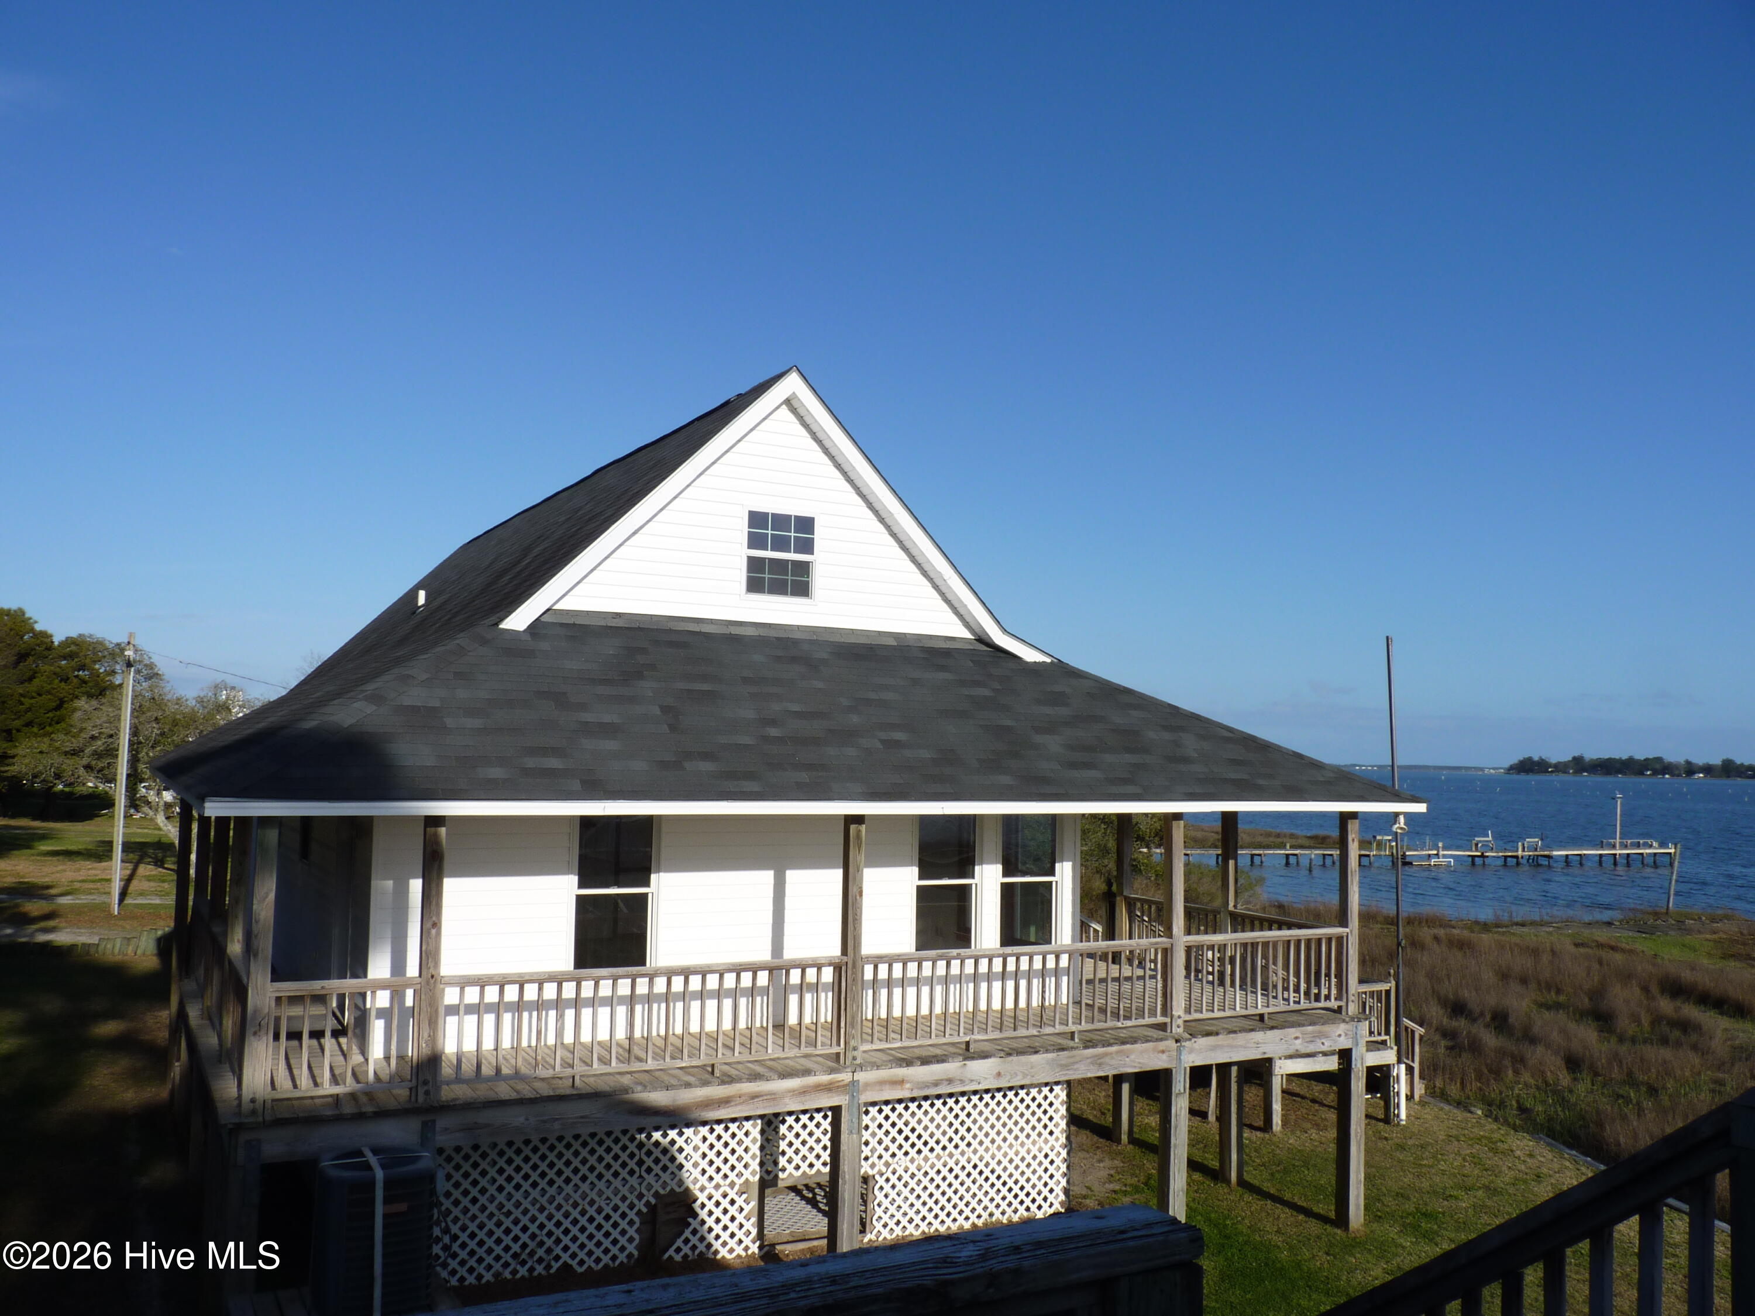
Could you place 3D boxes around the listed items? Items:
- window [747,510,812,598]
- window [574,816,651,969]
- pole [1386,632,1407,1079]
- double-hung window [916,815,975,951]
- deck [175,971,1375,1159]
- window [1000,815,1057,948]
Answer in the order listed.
[{"bbox_3d":[-0.954,-1.005,13.471,0.790,0.880,0.100,4,-5,-29],"label":"window"},{"bbox_3d":[-2.391,2.131,12.466,0.780,1.660,0.100,4,-5,-29],"label":"window"},{"bbox_3d":[7.226,3.034,19.070,0.120,6.650,0.120,4,-5,-29],"label":"pole"},{"bbox_3d":[0.725,2.334,14.223,0.780,1.660,0.100,4,-5,-29],"label":"double-hung window"},{"bbox_3d":[-1.322,3.823,14.918,11.000,0.300,7.250,4,-5,-29],"label":"deck"},{"bbox_3d":[1.638,2.393,14.738,0.780,1.660,0.100,4,-5,-29],"label":"window"}]

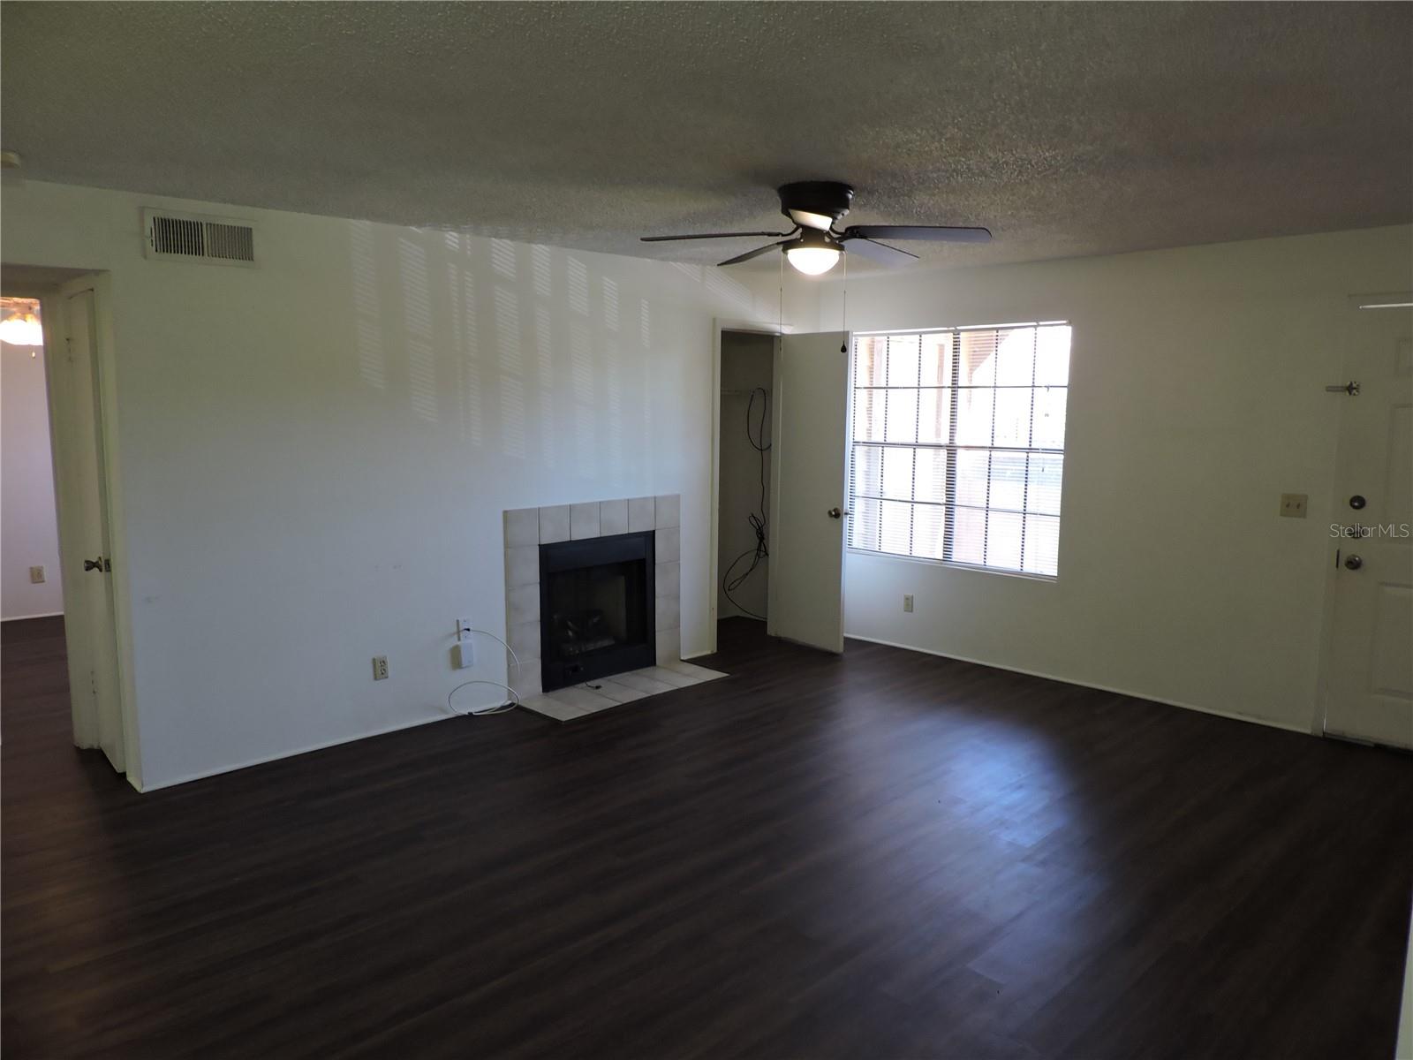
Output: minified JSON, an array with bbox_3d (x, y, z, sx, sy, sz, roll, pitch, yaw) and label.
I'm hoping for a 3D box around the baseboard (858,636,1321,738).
[{"bbox_3d":[1.860,0.854,5.875,3.085,0.040,0.016,7,10,44],"label":"baseboard"}]

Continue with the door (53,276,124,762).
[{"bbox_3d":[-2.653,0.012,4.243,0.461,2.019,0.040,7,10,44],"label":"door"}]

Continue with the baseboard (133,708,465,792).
[{"bbox_3d":[-1.741,0.998,4.576,0.016,0.038,1.612,7,10,44],"label":"baseboard"}]

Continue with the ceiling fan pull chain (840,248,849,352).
[{"bbox_3d":[0.526,-0.879,3.756,0.022,0.385,0.022,1,7,6],"label":"ceiling fan pull chain"}]

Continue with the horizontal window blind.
[{"bbox_3d":[1.513,-0.514,6.106,1.487,1.439,0.045,7,10,44],"label":"horizontal window blind"}]

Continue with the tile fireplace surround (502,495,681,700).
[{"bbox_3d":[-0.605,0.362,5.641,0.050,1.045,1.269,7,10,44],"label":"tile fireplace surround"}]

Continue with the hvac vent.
[{"bbox_3d":[-2.038,-1.177,3.976,0.030,0.193,0.428,7,10,44],"label":"hvac vent"}]

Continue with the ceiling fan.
[{"bbox_3d":[0.417,-1.125,3.733,1.310,0.330,1.280,1,7,6],"label":"ceiling fan"}]

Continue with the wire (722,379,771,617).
[{"bbox_3d":[0.296,-0.194,7.205,0.360,1.698,0.170,7,10,44],"label":"wire"}]

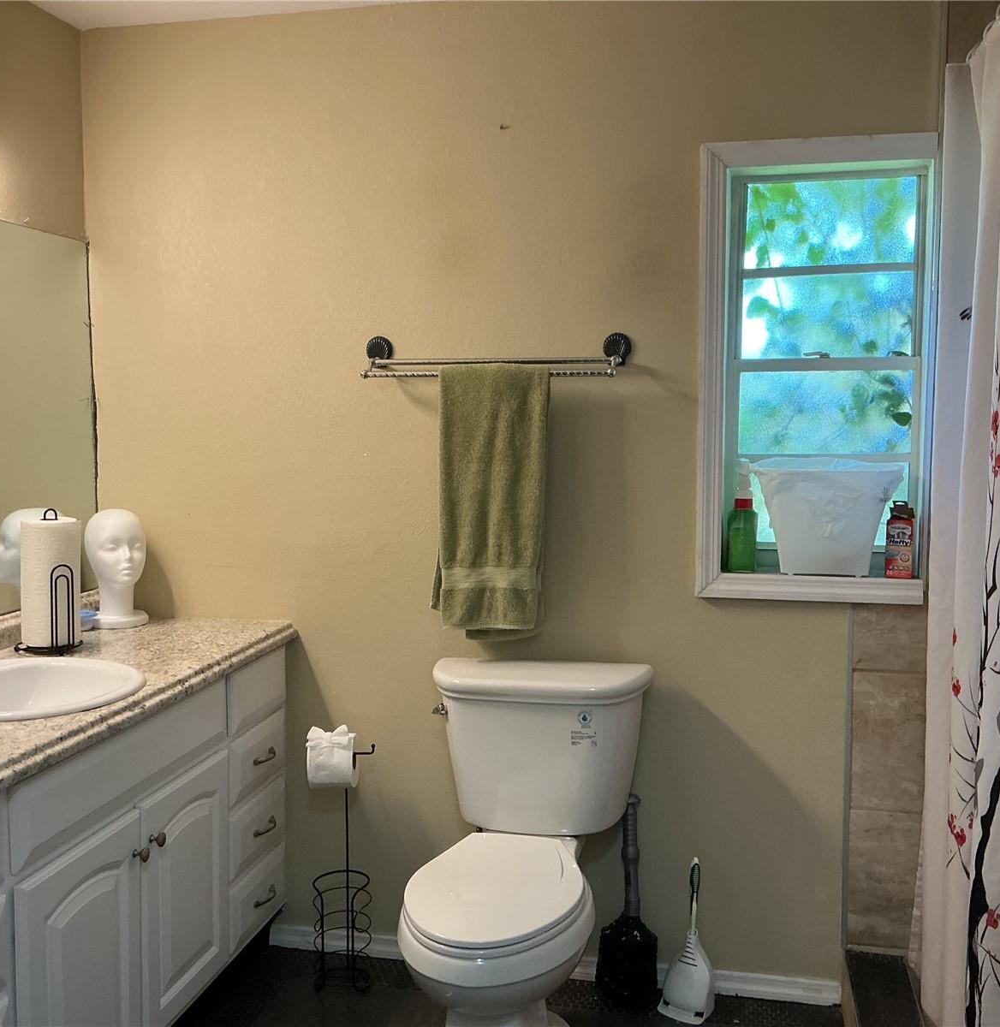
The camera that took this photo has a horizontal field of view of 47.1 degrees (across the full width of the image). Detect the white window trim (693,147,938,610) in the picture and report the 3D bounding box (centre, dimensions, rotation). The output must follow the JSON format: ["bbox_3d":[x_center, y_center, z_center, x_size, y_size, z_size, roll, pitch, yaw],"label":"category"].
[{"bbox_3d":[0.695,-0.308,2.549,0.499,1.027,0.065,1,5,12],"label":"white window trim"}]

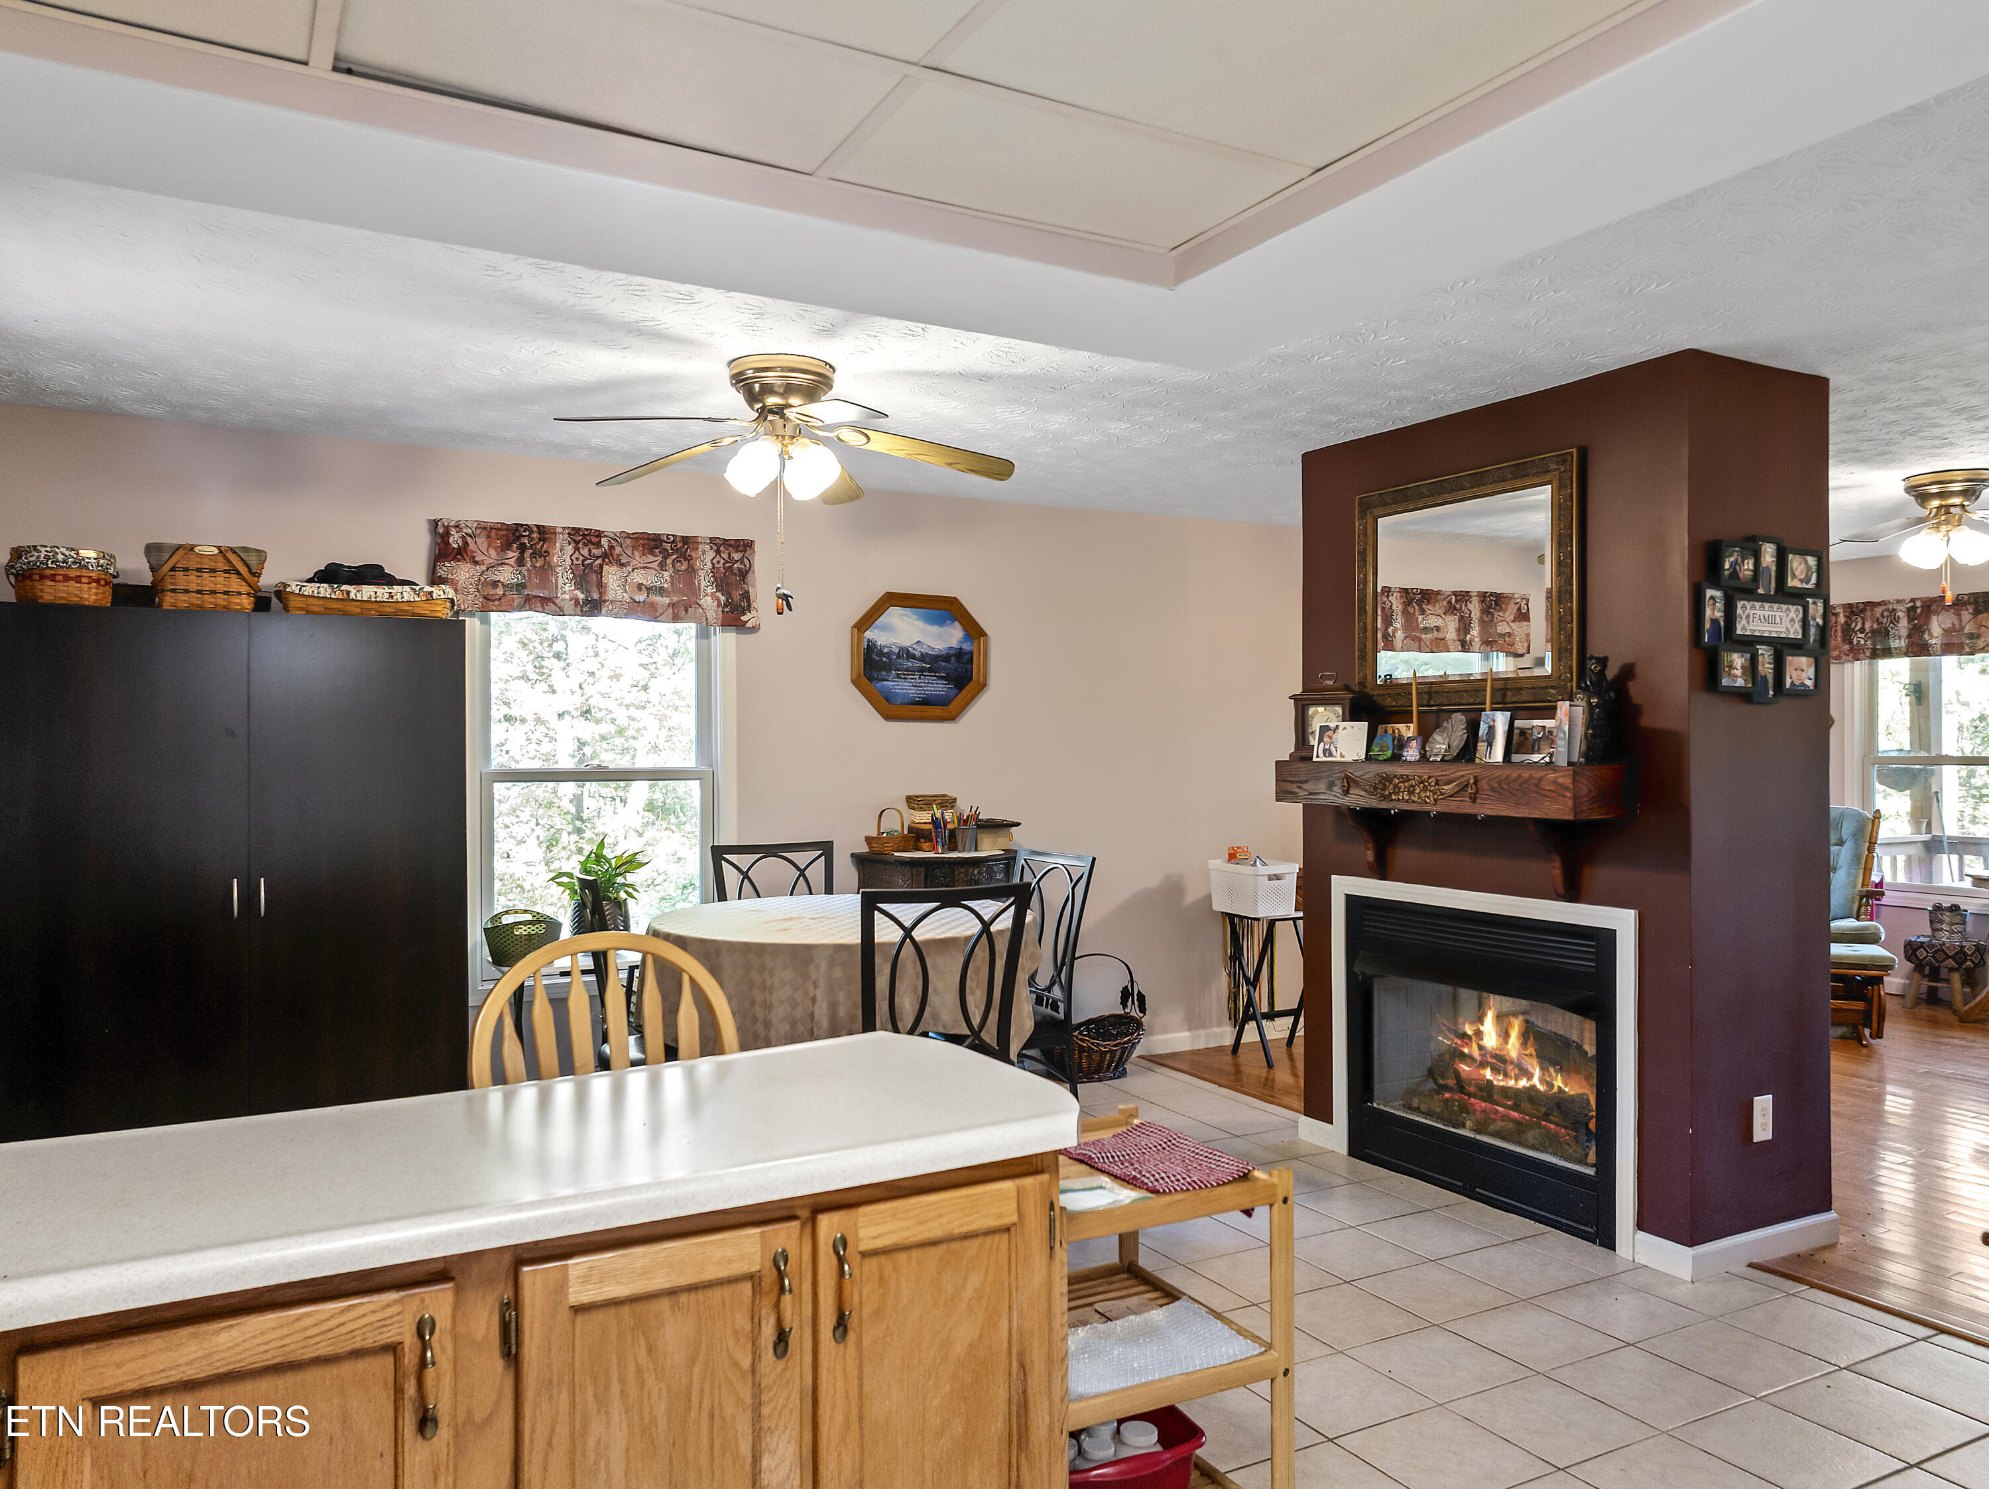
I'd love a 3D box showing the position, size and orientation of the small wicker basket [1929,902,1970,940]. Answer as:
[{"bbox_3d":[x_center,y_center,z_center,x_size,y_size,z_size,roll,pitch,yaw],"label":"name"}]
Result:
[{"bbox_3d":[5.024,0.933,7.259,0.190,0.200,0.190,0,0,-29],"label":"small wicker basket"}]

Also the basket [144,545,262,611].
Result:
[{"bbox_3d":[-2.339,-0.492,4.091,0.310,0.200,0.200,0,0,-29],"label":"basket"}]

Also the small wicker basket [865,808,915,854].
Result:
[{"bbox_3d":[-0.412,0.337,5.400,0.176,0.175,0.130,0,0,-28],"label":"small wicker basket"}]

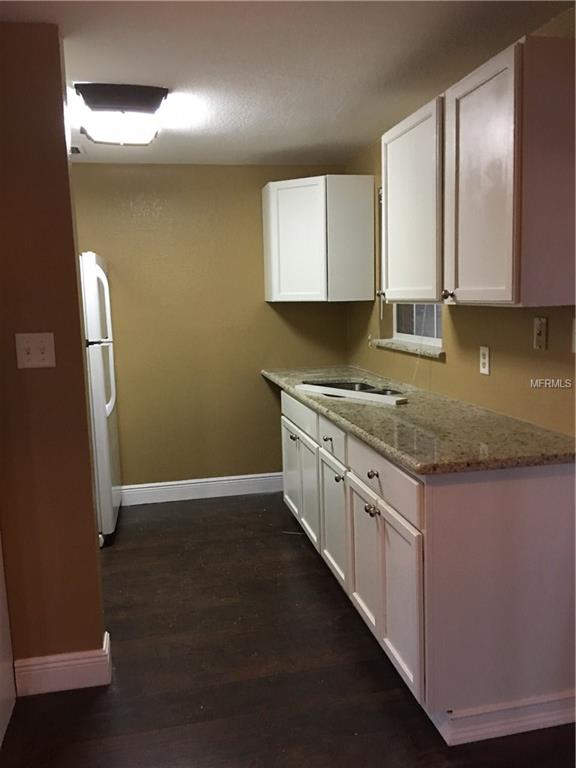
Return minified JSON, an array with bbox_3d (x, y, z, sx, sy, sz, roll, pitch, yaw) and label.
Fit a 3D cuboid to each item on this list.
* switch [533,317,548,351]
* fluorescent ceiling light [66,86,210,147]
[{"bbox_3d":[0.924,-0.183,2.364,0.012,0.117,0.078,-4,8,-12],"label":"switch"},{"bbox_3d":[-0.772,-1.250,3.023,0.410,0.100,0.610,-4,8,-16],"label":"fluorescent ceiling light"}]

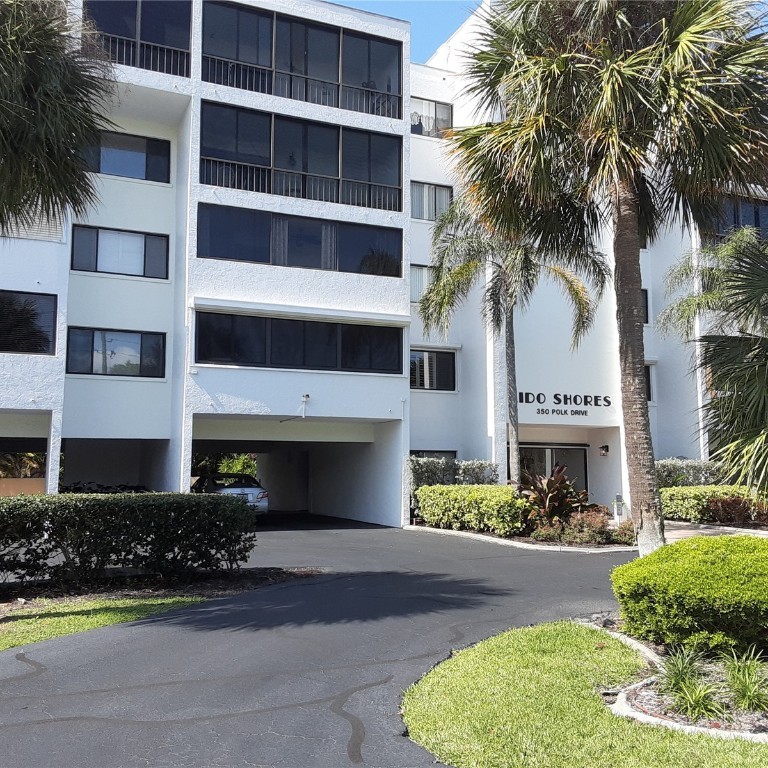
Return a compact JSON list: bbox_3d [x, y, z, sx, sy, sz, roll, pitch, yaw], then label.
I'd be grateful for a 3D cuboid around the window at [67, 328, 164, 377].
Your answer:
[{"bbox_3d":[-6.969,-0.815,20.910,2.427,1.221,0.100,3,-6,-23],"label":"window"}]

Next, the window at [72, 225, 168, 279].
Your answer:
[{"bbox_3d":[-7.124,-3.580,21.673,2.521,1.271,0.100,3,-7,-24],"label":"window"}]

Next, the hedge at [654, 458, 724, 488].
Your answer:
[{"bbox_3d":[10.415,3.436,26.943,3.200,1.782,0.865,3,-6,-23],"label":"hedge"}]

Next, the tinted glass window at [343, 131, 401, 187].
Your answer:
[{"bbox_3d":[-0.338,-6.427,22.729,1.843,1.484,0.100,3,-7,-24],"label":"tinted glass window"}]

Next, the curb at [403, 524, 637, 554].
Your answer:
[{"bbox_3d":[2.735,3.520,18.592,2.000,0.140,7.500,3,-7,-24],"label":"curb"}]

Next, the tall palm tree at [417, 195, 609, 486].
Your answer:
[{"bbox_3d":[3.511,-0.766,22.073,5.200,9.280,5.000,0,-6,0],"label":"tall palm tree"}]

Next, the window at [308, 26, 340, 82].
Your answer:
[{"bbox_3d":[-1.629,-9.056,21.923,0.927,1.506,0.100,3,-6,-23],"label":"window"}]

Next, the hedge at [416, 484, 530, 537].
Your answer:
[{"bbox_3d":[2.155,3.062,19.592,1.050,1.150,4.200,3,-7,-24],"label":"hedge"}]

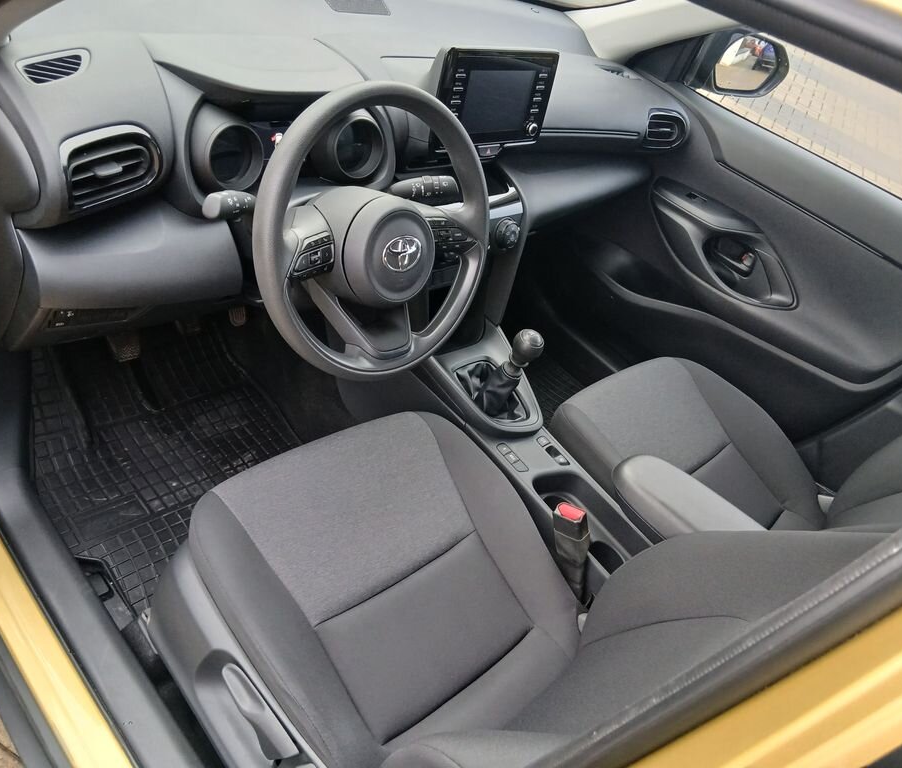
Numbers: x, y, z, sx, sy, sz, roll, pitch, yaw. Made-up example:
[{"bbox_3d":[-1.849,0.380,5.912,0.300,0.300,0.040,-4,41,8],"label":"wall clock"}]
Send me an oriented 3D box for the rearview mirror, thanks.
[{"bbox_3d":[0.688,-0.758,1.839,0.210,0.150,0.125,0,42,-25],"label":"rearview mirror"}]

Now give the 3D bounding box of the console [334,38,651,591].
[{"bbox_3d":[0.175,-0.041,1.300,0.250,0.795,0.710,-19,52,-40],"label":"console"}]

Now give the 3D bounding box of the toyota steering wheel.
[{"bbox_3d":[-0.091,-0.192,0.983,0.370,0.370,0.100,-19,30,-40],"label":"toyota steering wheel"}]

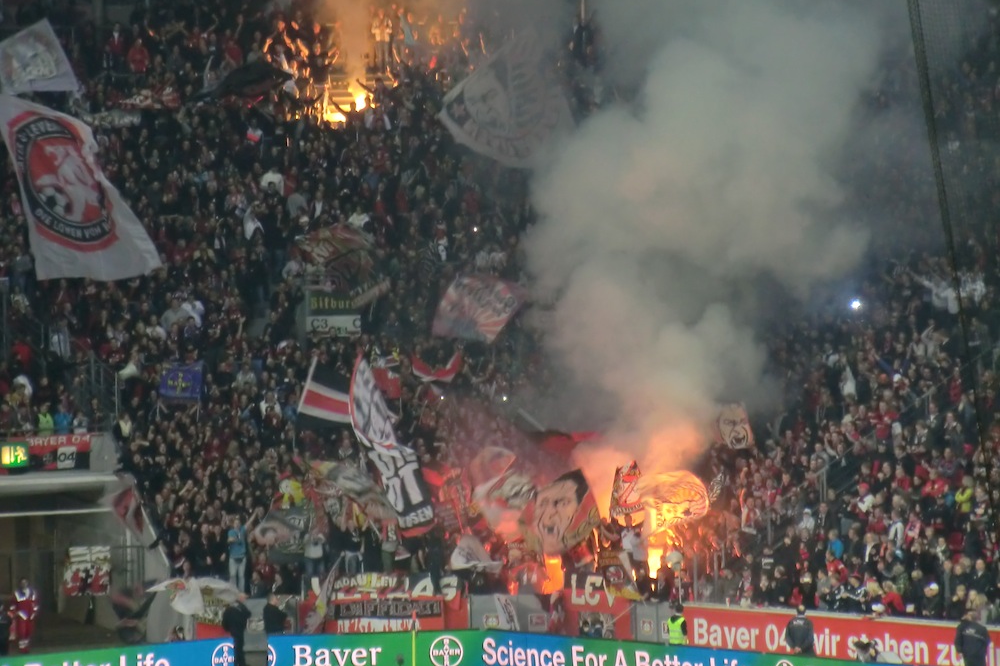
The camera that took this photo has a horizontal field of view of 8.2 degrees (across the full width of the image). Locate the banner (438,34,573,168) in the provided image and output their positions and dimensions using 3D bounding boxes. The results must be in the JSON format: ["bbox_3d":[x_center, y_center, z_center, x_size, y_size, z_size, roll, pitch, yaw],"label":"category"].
[{"bbox_3d":[0.193,-5.969,178.000,3.150,2.800,0.400,30,3,0],"label":"banner"}]

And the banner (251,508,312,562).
[{"bbox_3d":[-5.200,4.795,165.000,1.380,1.300,0.250,-1,3,-6],"label":"banner"}]

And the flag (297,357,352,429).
[{"bbox_3d":[-4.143,1.462,167.500,1.550,1.720,0.250,17,3,-3],"label":"flag"}]

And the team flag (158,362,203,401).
[{"bbox_3d":[-7.811,1.186,169.500,1.070,0.920,0.100,-1,3,-6],"label":"team flag"}]

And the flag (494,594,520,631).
[{"bbox_3d":[0.199,6.621,162.500,0.450,1.000,0.150,-27,3,0],"label":"flag"}]

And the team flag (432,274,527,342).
[{"bbox_3d":[-0.509,-0.608,172.000,2.000,1.600,0.250,14,3,0],"label":"team flag"}]

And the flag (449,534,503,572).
[{"bbox_3d":[-0.554,5.200,163.500,1.220,0.900,0.400,-1,3,0],"label":"flag"}]

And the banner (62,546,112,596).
[{"bbox_3d":[-10.104,5.814,169.000,1.200,1.200,0.100,-1,3,-9],"label":"banner"}]

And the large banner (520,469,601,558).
[{"bbox_3d":[1.444,4.285,165.500,1.850,1.750,0.200,-22,3,0],"label":"large banner"}]

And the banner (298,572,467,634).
[{"bbox_3d":[-2.745,6.320,162.000,3.950,1.450,0.100,-1,3,-8],"label":"banner"}]

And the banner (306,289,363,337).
[{"bbox_3d":[-4.179,-0.514,174.000,1.460,1.200,0.150,-1,3,-6],"label":"banner"}]

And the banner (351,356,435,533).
[{"bbox_3d":[-2.638,2.638,165.500,1.350,4.450,0.400,-16,3,0],"label":"banner"}]

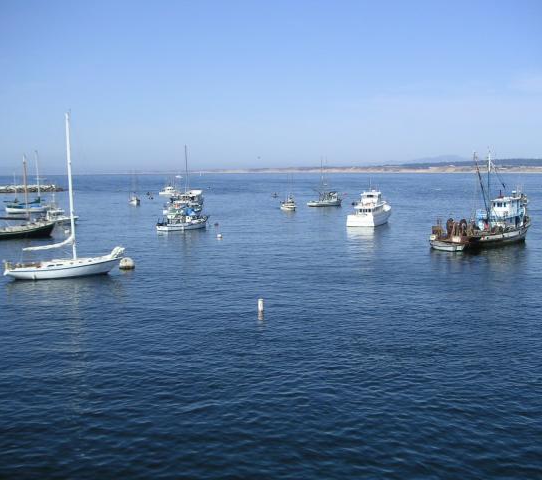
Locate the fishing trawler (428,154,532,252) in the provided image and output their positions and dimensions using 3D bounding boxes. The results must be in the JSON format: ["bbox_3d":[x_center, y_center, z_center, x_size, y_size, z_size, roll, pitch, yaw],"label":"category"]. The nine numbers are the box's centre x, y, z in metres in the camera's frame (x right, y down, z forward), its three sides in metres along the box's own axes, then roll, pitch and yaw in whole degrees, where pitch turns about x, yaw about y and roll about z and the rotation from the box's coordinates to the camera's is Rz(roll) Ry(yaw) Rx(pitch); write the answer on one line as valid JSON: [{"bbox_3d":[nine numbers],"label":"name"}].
[{"bbox_3d":[26.373,-4.897,84.130,17.800,11.200,5.000,-5,7,-40],"label":"fishing trawler"}]

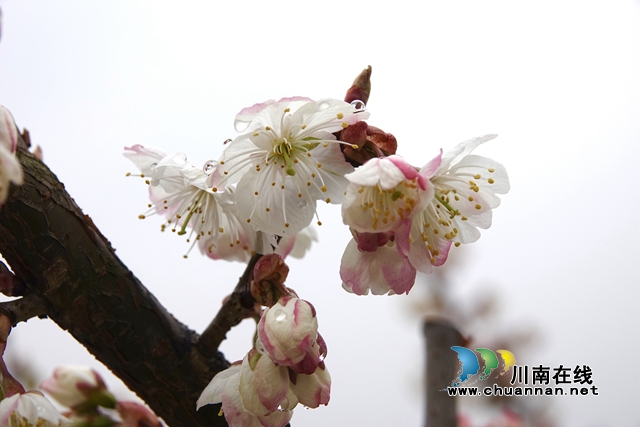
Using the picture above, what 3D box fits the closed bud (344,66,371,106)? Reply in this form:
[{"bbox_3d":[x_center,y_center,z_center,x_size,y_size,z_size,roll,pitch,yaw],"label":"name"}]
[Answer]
[{"bbox_3d":[0.009,-0.029,0.333,0.006,0.011,0.006,19,-3,0],"label":"closed bud"}]

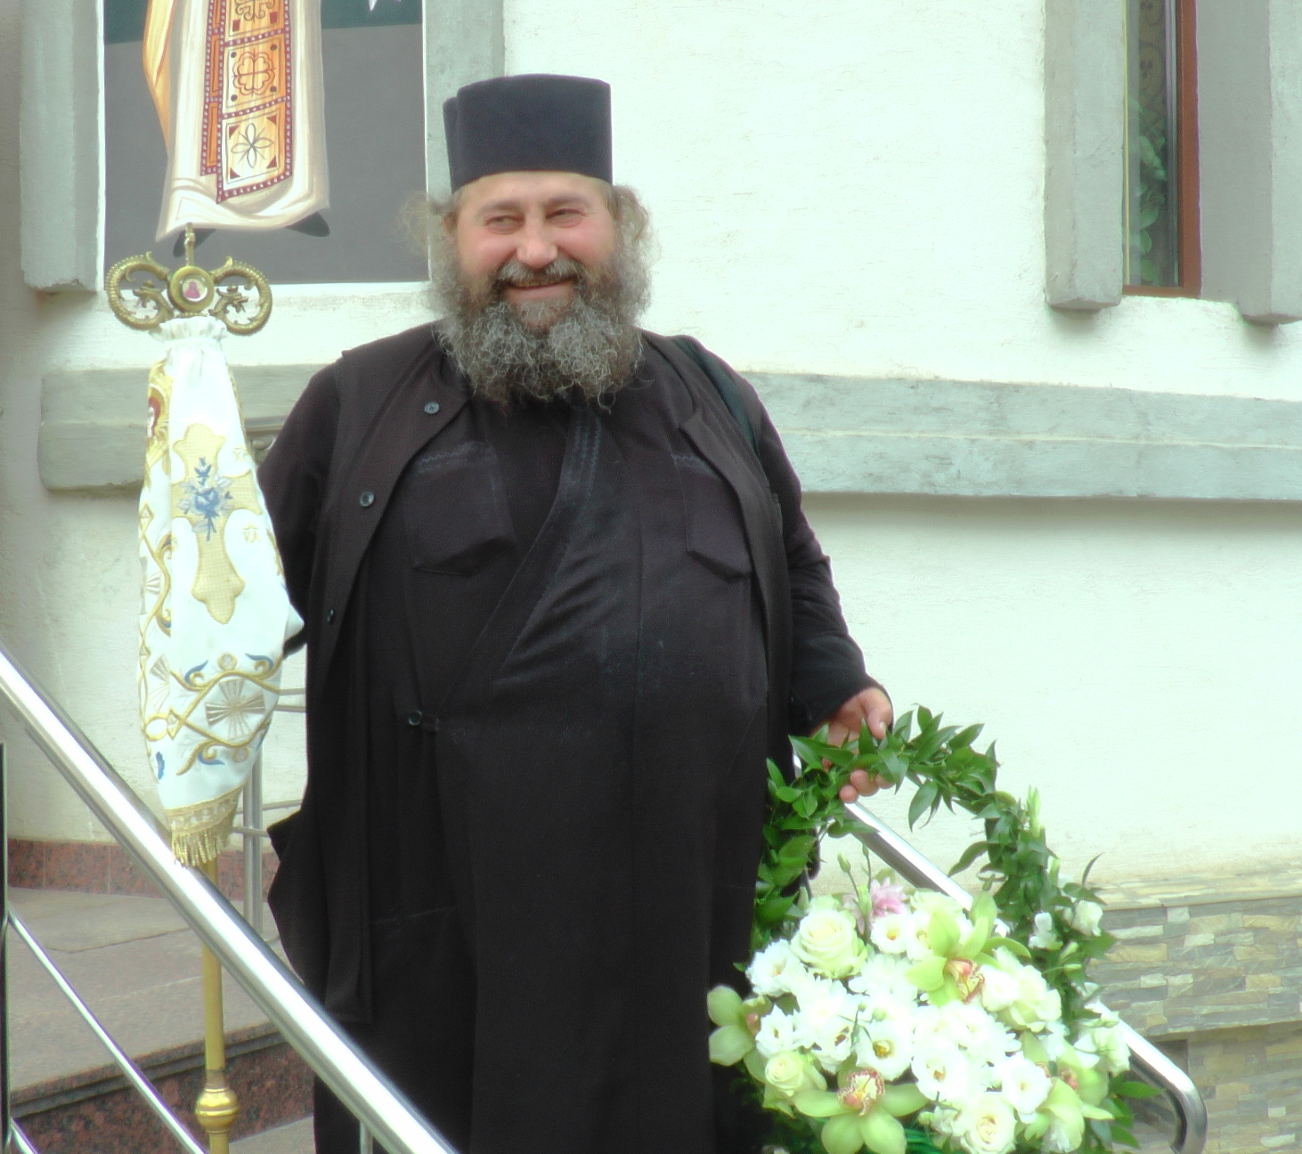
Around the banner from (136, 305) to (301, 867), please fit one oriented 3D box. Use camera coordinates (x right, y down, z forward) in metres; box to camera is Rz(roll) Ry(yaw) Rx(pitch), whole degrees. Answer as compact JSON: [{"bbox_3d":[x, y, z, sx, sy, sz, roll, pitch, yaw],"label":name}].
[{"bbox_3d":[-0.472,0.014,1.800,0.175,0.600,0.130,-2,0,-9],"label":"banner"}]

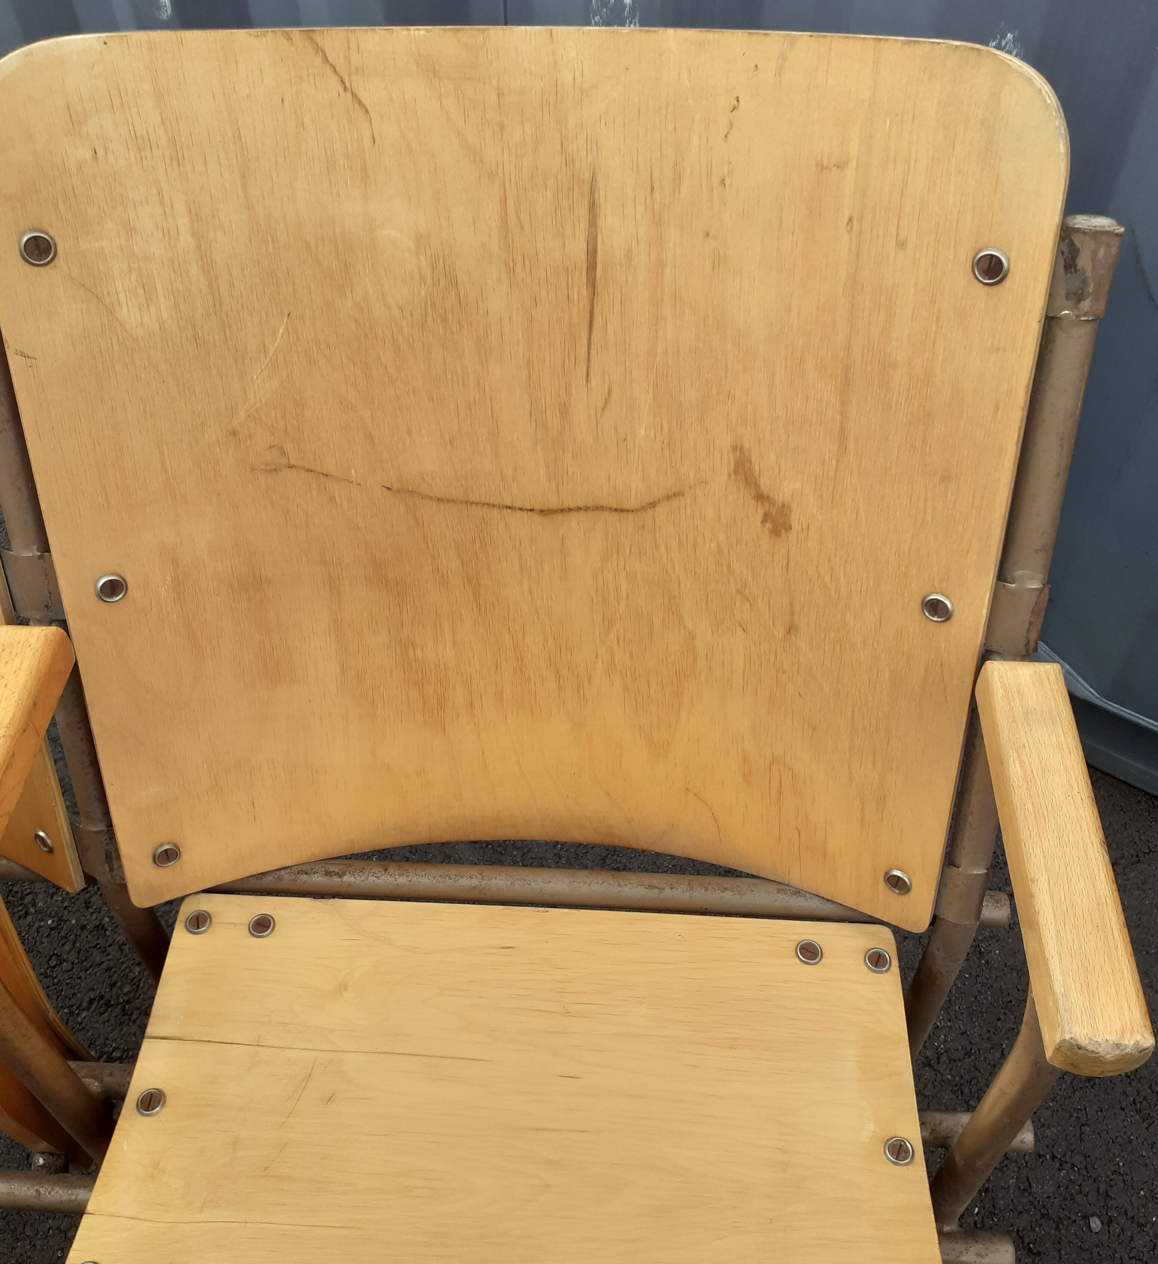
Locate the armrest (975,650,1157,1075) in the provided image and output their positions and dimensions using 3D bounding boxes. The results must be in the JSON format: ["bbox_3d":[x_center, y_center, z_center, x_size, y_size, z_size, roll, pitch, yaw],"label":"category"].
[{"bbox_3d":[0.206,0.094,0.522,0.035,0.028,0.188,2,49,4],"label":"armrest"}]

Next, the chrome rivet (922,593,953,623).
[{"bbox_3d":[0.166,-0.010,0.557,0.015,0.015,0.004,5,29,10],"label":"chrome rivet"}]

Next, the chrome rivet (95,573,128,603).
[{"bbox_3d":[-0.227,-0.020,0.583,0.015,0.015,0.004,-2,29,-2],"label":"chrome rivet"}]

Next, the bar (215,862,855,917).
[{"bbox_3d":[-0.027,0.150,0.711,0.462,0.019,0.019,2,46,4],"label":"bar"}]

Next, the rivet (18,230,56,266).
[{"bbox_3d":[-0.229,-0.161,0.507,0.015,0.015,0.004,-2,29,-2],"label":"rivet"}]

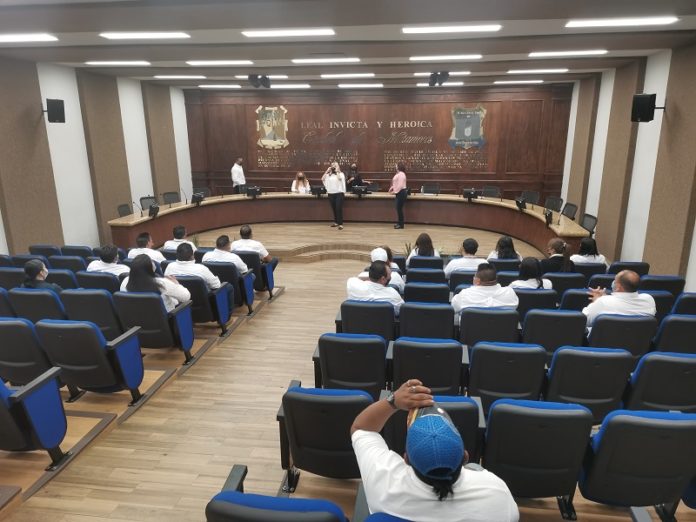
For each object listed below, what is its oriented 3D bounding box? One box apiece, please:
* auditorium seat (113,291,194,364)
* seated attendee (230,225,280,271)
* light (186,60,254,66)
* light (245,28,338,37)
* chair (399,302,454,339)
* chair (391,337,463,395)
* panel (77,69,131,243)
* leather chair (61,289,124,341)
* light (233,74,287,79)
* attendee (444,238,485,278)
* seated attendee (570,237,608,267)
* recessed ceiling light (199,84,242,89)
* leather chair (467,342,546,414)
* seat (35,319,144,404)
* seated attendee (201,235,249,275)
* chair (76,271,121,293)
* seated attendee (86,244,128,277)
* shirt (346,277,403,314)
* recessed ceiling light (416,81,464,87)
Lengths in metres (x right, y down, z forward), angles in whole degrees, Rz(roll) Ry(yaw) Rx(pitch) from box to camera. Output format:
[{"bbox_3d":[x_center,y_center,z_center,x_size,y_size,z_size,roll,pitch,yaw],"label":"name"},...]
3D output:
[{"bbox_3d":[-2.058,0.672,5.506,0.632,0.918,0.673,2,15,9],"label":"auditorium seat"},{"bbox_3d":[-1.626,0.000,8.958,0.550,1.264,0.820,2,16,10],"label":"seated attendee"},{"bbox_3d":[-2.197,-3.405,9.009,1.200,0.070,0.290,1,15,6],"label":"light"},{"bbox_3d":[-0.710,-2.721,6.224,1.170,0.070,0.300,2,16,8],"label":"light"},{"bbox_3d":[0.783,0.765,5.326,0.600,0.920,0.620,2,16,8],"label":"chair"},{"bbox_3d":[0.675,0.974,4.440,0.599,0.920,0.599,2,16,8],"label":"chair"},{"bbox_3d":[-5.178,-2.171,11.434,0.200,3.606,1.200,2,16,8],"label":"panel"},{"bbox_3d":[-2.570,0.634,5.675,0.580,0.870,0.620,2,16,8],"label":"leather chair"},{"bbox_3d":[-1.891,-4.018,11.429,1.200,0.070,0.290,1,15,6],"label":"light"},{"bbox_3d":[1.618,0.285,7.460,0.520,1.254,0.780,2,16,8],"label":"attendee"},{"bbox_3d":[3.538,0.141,7.839,0.530,1.214,0.780,2,16,8],"label":"seated attendee"},{"bbox_3d":[-3.547,-4.856,14.552,1.200,0.070,0.200,2,16,8],"label":"recessed ceiling light"},{"bbox_3d":[1.217,0.937,4.130,0.600,0.920,0.620,2,16,8],"label":"leather chair"},{"bbox_3d":[-2.212,0.840,4.513,0.632,0.918,0.643,2,15,9],"label":"seat"},{"bbox_3d":[-1.696,0.129,7.612,0.632,1.214,0.780,3,16,13],"label":"seated attendee"},{"bbox_3d":[-3.088,0.494,6.889,0.599,0.920,0.599,2,16,8],"label":"chair"},{"bbox_3d":[-3.040,0.304,6.947,0.520,1.199,0.780,2,16,8],"label":"seated attendee"},{"bbox_3d":[0.269,0.463,5.326,0.570,0.629,0.360,4,16,15],"label":"shirt"},{"bbox_3d":[2.420,-4.648,13.661,1.200,0.070,0.200,2,16,8],"label":"recessed ceiling light"}]

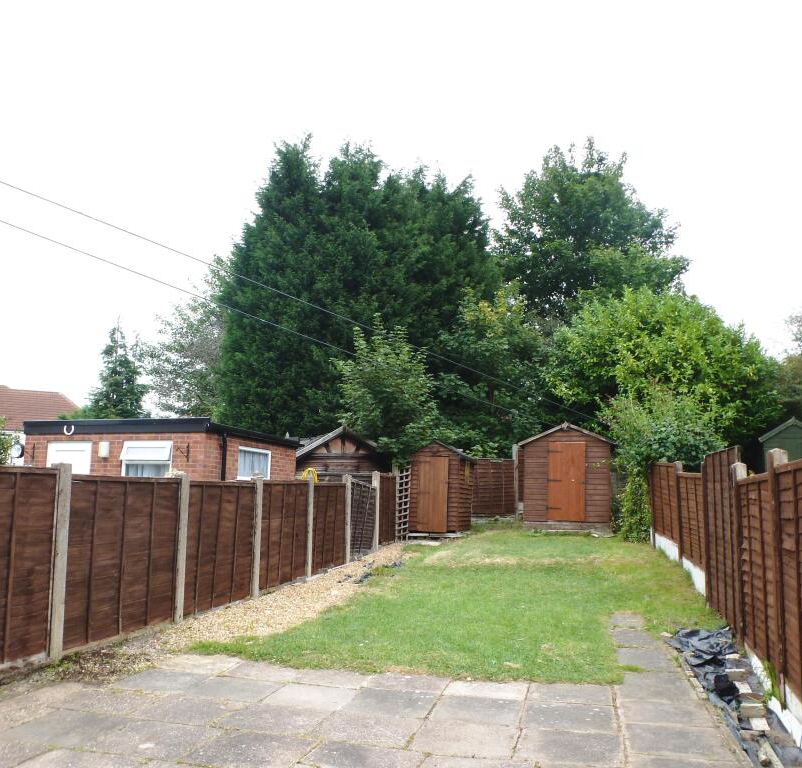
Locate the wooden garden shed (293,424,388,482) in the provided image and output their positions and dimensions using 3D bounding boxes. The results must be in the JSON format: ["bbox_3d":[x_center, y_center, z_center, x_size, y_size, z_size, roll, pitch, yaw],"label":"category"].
[{"bbox_3d":[-1.285,2.400,18.390,2.550,2.500,2.500,0,-7,5],"label":"wooden garden shed"}]

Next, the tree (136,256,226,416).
[{"bbox_3d":[-9.481,-0.153,30.232,5.200,10.872,5.000,1,-7,0],"label":"tree"}]

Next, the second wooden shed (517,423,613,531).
[{"bbox_3d":[3.822,2.109,16.329,2.030,2.250,2.400,-1,-7,13],"label":"second wooden shed"}]

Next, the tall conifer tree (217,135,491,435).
[{"bbox_3d":[-1.724,-2.288,25.467,9.600,13.718,7.500,1,-7,0],"label":"tall conifer tree"}]

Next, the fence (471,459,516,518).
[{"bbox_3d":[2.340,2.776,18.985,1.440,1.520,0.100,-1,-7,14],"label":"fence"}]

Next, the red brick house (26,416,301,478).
[{"bbox_3d":[-4.385,1.977,13.367,3.660,2.400,3.360,-1,-7,16],"label":"red brick house"}]

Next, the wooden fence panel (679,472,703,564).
[{"bbox_3d":[4.025,1.852,9.828,0.060,1.240,1.830,-1,-7,13],"label":"wooden fence panel"}]

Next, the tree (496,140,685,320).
[{"bbox_3d":[7.121,-2.706,26.228,7.800,13.200,7.500,-1,-7,15],"label":"tree"}]

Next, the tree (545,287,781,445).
[{"bbox_3d":[7.923,0.491,21.108,6.900,6.949,5.500,1,-7,0],"label":"tree"}]

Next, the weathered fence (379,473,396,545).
[{"bbox_3d":[-0.310,2.835,16.124,0.060,1.560,1.830,-1,-7,14],"label":"weathered fence"}]

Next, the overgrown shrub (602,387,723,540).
[{"bbox_3d":[5.340,1.624,14.500,2.300,3.050,2.100,-1,-7,15],"label":"overgrown shrub"}]

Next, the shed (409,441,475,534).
[{"bbox_3d":[1.025,2.570,17.818,1.320,2.212,1.950,-1,-7,14],"label":"shed"}]

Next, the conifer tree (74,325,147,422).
[{"bbox_3d":[-11.581,1.253,28.041,3.000,7.500,3.000,1,-7,0],"label":"conifer tree"}]

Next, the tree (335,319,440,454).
[{"bbox_3d":[-0.444,0.990,19.827,3.000,5.862,2.900,1,-7,0],"label":"tree"}]

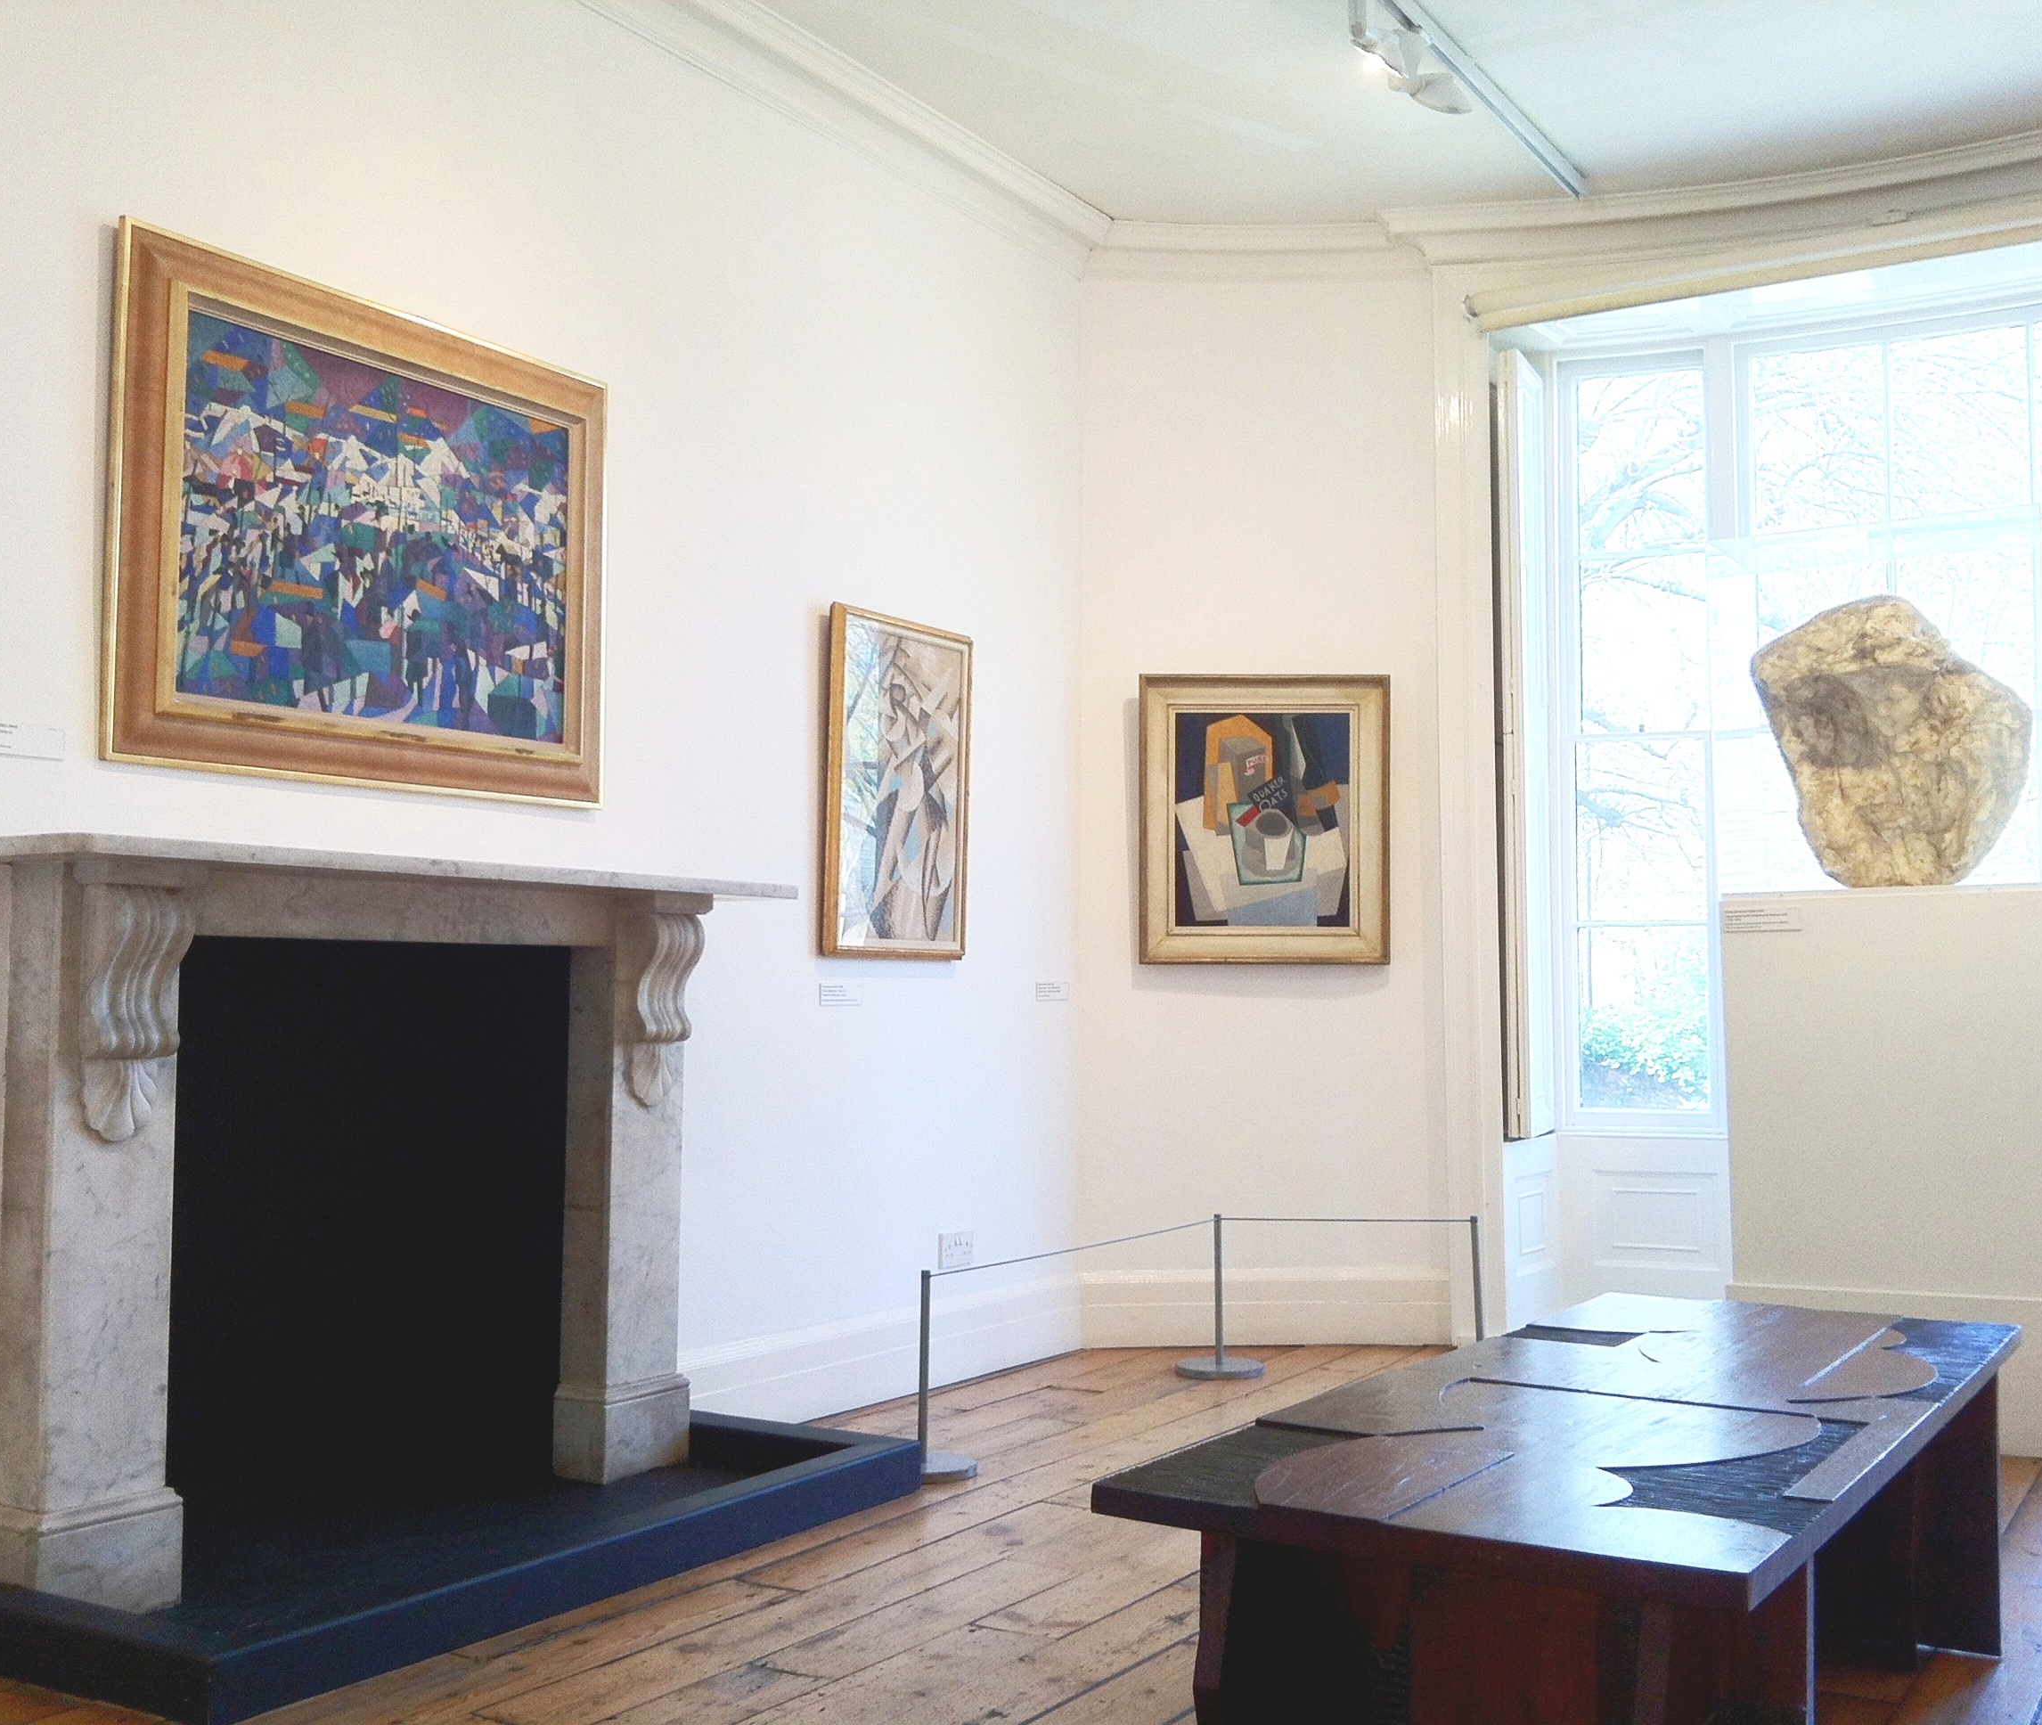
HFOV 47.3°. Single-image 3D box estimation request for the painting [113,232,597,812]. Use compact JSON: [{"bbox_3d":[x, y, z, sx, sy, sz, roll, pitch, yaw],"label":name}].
[{"bbox_3d":[-1.143,-0.558,4.155,0.050,0.859,1.154,-2,-4,30],"label":"painting"}]

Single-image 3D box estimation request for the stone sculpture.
[{"bbox_3d":[1.886,-0.260,5.050,0.570,0.615,0.280,-2,-4,27],"label":"stone sculpture"}]

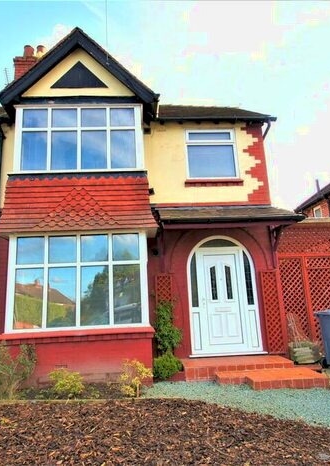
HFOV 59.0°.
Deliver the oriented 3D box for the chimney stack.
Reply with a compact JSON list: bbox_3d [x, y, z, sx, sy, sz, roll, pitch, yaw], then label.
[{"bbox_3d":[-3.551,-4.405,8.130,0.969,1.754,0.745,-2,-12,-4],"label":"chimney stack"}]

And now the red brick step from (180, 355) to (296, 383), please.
[{"bbox_3d":[1.224,2.359,5.119,1.816,0.235,0.745,-2,-12,-4],"label":"red brick step"}]

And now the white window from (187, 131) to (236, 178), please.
[{"bbox_3d":[1.042,-1.722,6.340,1.108,1.153,0.102,-2,-12,-4],"label":"white window"}]

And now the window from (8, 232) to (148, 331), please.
[{"bbox_3d":[-1.494,0.861,5.264,2.382,1.632,0.622,-2,-12,-4],"label":"window"}]

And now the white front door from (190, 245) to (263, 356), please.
[{"bbox_3d":[1.152,1.191,5.742,1.392,2.300,0.122,-2,-12,-4],"label":"white front door"}]

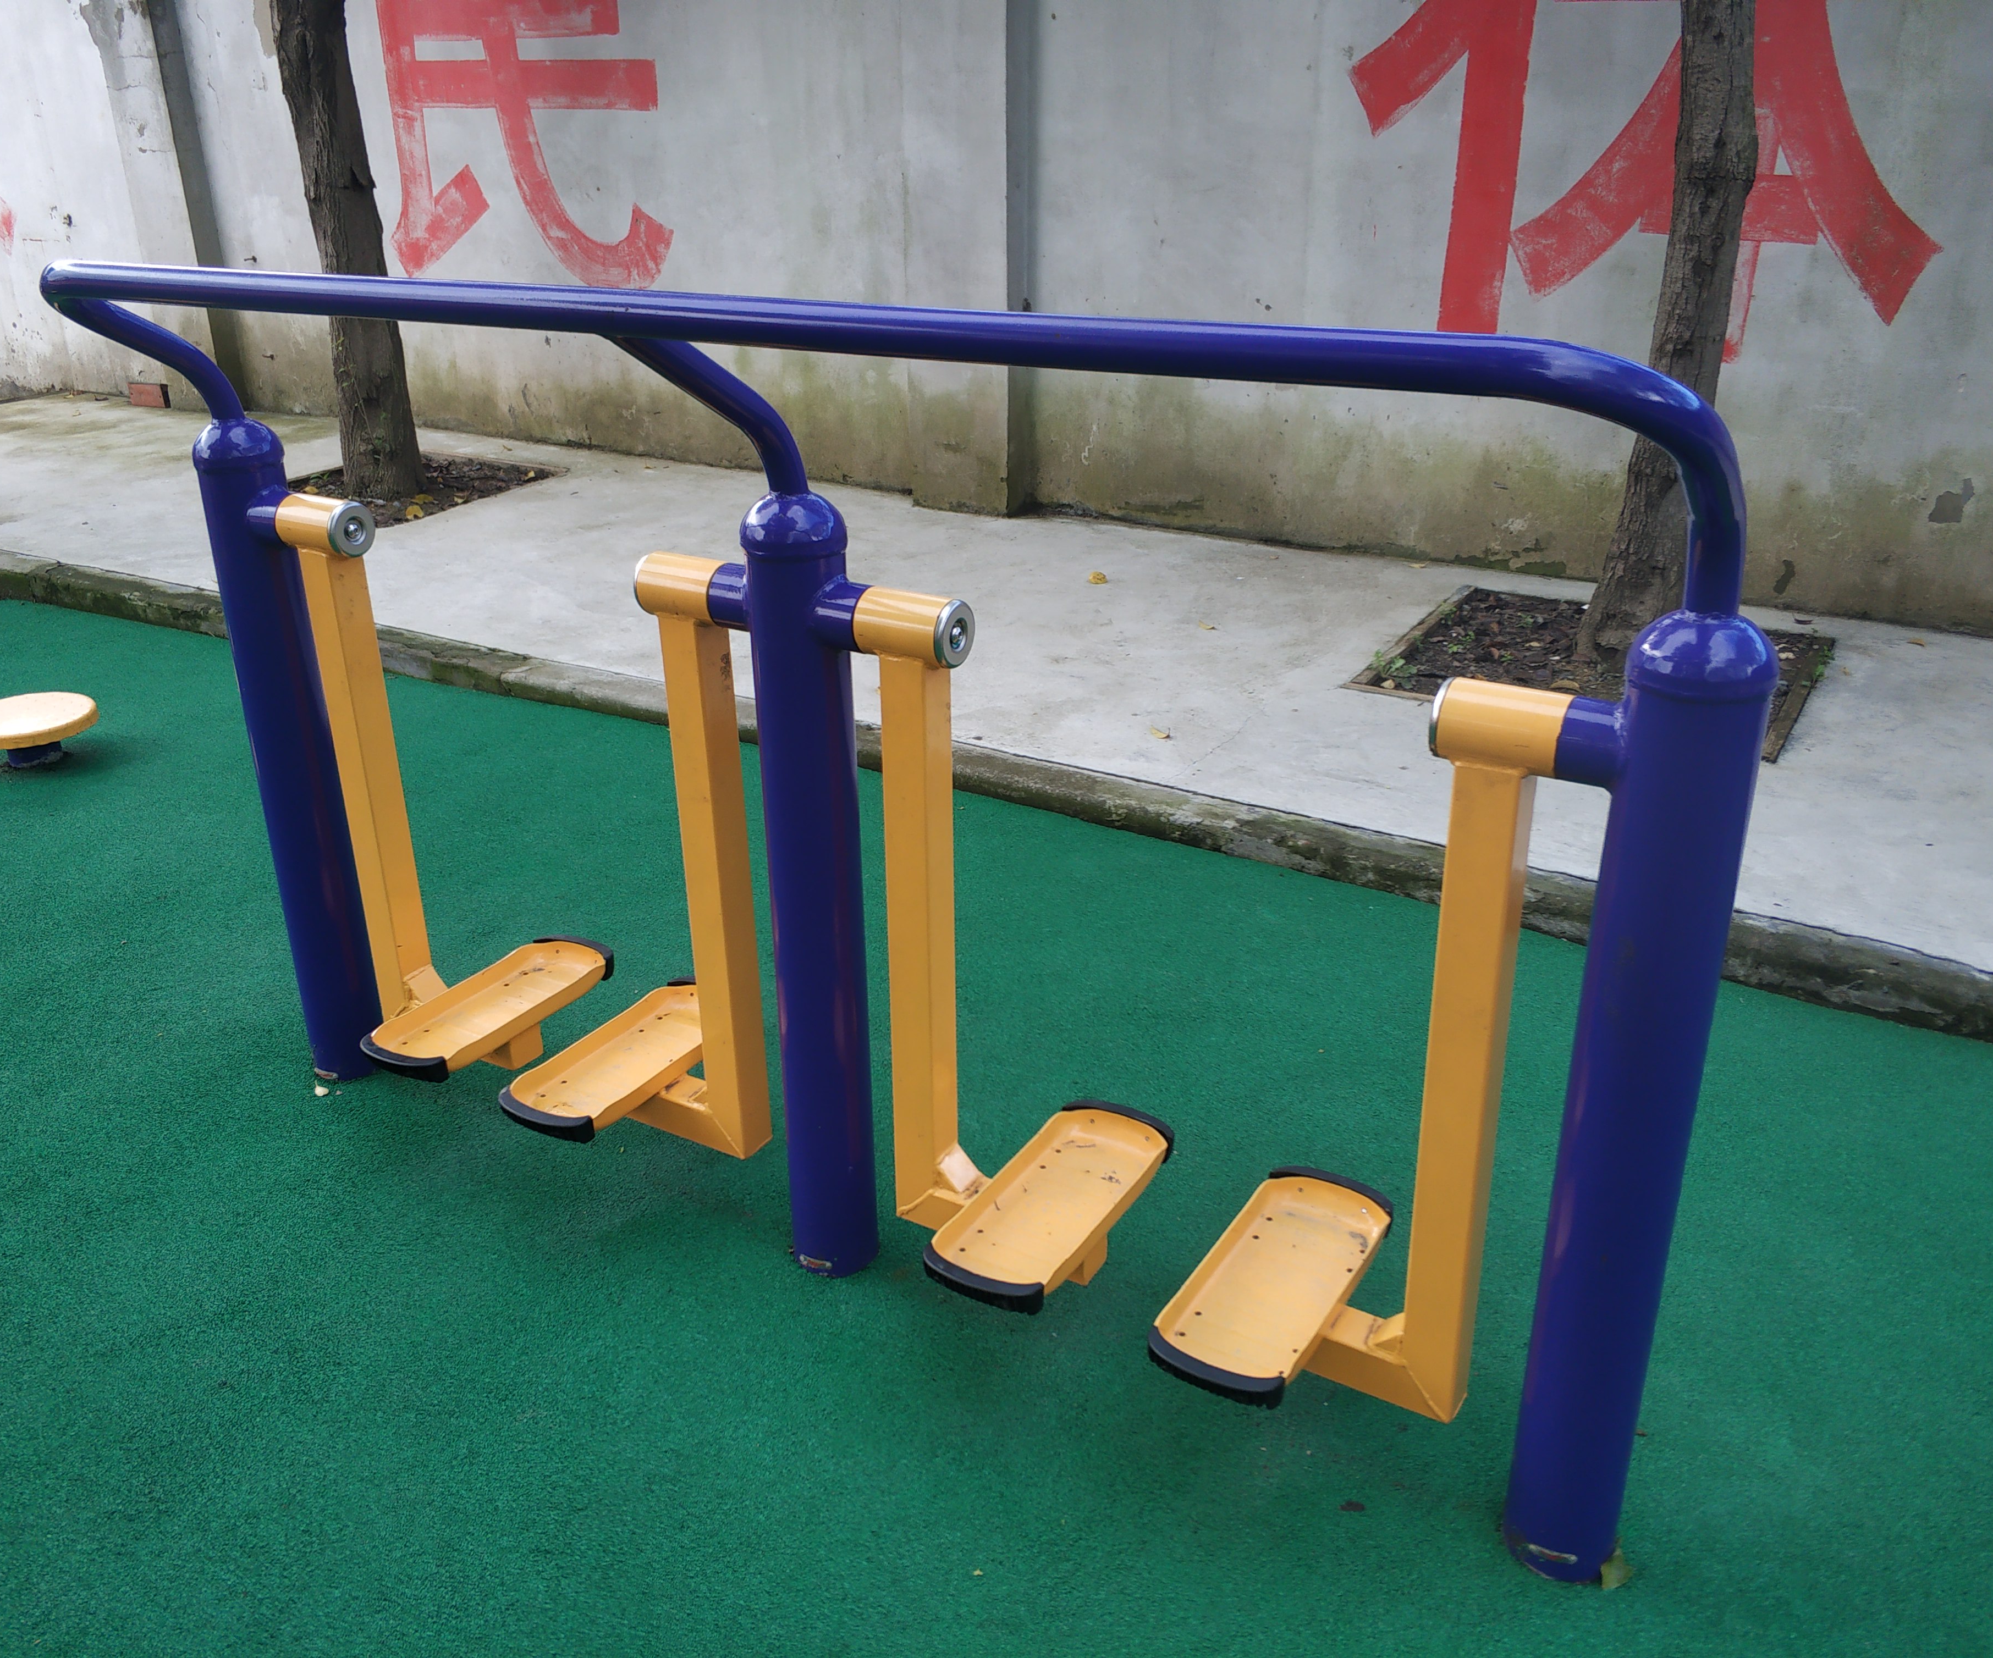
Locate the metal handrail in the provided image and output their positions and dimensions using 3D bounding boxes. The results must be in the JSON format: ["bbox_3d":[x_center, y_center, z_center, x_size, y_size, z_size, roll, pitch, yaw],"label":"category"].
[{"bbox_3d":[-0.297,-0.446,1.802,2.014,0.243,0.296,13,27,29],"label":"metal handrail"}]

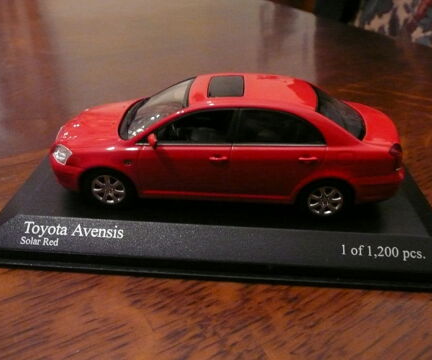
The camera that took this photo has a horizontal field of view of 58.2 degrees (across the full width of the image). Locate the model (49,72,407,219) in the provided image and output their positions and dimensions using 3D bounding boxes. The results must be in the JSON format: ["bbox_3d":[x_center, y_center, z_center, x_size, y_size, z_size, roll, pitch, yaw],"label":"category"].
[{"bbox_3d":[0.003,-0.014,0.123,0.108,0.034,0.043,3,32,3],"label":"model"}]

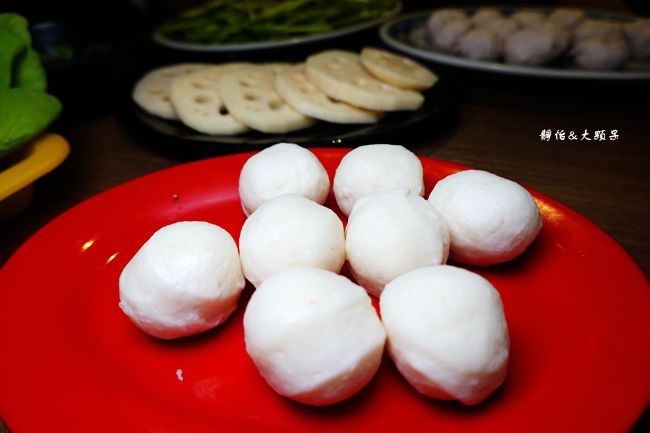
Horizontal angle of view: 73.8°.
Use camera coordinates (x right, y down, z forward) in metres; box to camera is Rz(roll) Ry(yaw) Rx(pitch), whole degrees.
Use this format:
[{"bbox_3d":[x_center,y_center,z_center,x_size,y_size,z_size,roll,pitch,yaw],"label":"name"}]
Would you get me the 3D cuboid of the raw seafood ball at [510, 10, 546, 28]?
[{"bbox_3d":[0.209,-0.196,0.445,0.037,0.032,0.037,0,37,0],"label":"raw seafood ball"}]

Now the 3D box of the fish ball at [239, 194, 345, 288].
[{"bbox_3d":[-0.012,0.010,0.163,0.039,0.036,0.039,0,38,0],"label":"fish ball"}]

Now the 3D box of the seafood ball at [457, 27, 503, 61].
[{"bbox_3d":[0.140,-0.155,0.390,0.038,0.031,0.037,0,37,0],"label":"seafood ball"}]

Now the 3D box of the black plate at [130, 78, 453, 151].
[{"bbox_3d":[-0.019,-0.072,0.292,0.210,0.023,0.150,-4,38,-6],"label":"black plate"}]

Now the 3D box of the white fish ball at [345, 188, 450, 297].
[{"bbox_3d":[0.028,0.010,0.169,0.041,0.040,0.041,0,37,0],"label":"white fish ball"}]

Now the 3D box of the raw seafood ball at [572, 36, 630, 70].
[{"bbox_3d":[0.234,-0.139,0.368,0.041,0.031,0.039,0,37,0],"label":"raw seafood ball"}]

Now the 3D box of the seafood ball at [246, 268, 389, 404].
[{"bbox_3d":[-0.003,0.035,0.130,0.042,0.038,0.042,0,38,0],"label":"seafood ball"}]

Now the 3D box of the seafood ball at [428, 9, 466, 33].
[{"bbox_3d":[0.125,-0.197,0.445,0.038,0.033,0.038,0,37,0],"label":"seafood ball"}]

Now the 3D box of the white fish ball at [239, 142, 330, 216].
[{"bbox_3d":[-0.018,-0.013,0.192,0.040,0.037,0.040,0,38,0],"label":"white fish ball"}]

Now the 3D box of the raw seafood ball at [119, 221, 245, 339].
[{"bbox_3d":[-0.050,0.022,0.153,0.042,0.039,0.041,0,37,0],"label":"raw seafood ball"}]

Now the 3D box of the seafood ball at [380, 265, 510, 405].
[{"bbox_3d":[0.035,0.035,0.129,0.038,0.039,0.038,0,38,0],"label":"seafood ball"}]

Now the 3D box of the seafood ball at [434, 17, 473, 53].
[{"bbox_3d":[0.122,-0.174,0.415,0.037,0.033,0.037,0,37,0],"label":"seafood ball"}]

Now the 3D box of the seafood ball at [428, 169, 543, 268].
[{"bbox_3d":[0.064,0.001,0.174,0.042,0.037,0.042,0,38,0],"label":"seafood ball"}]

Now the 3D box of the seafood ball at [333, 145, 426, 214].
[{"bbox_3d":[0.024,-0.013,0.192,0.040,0.037,0.040,0,38,0],"label":"seafood ball"}]

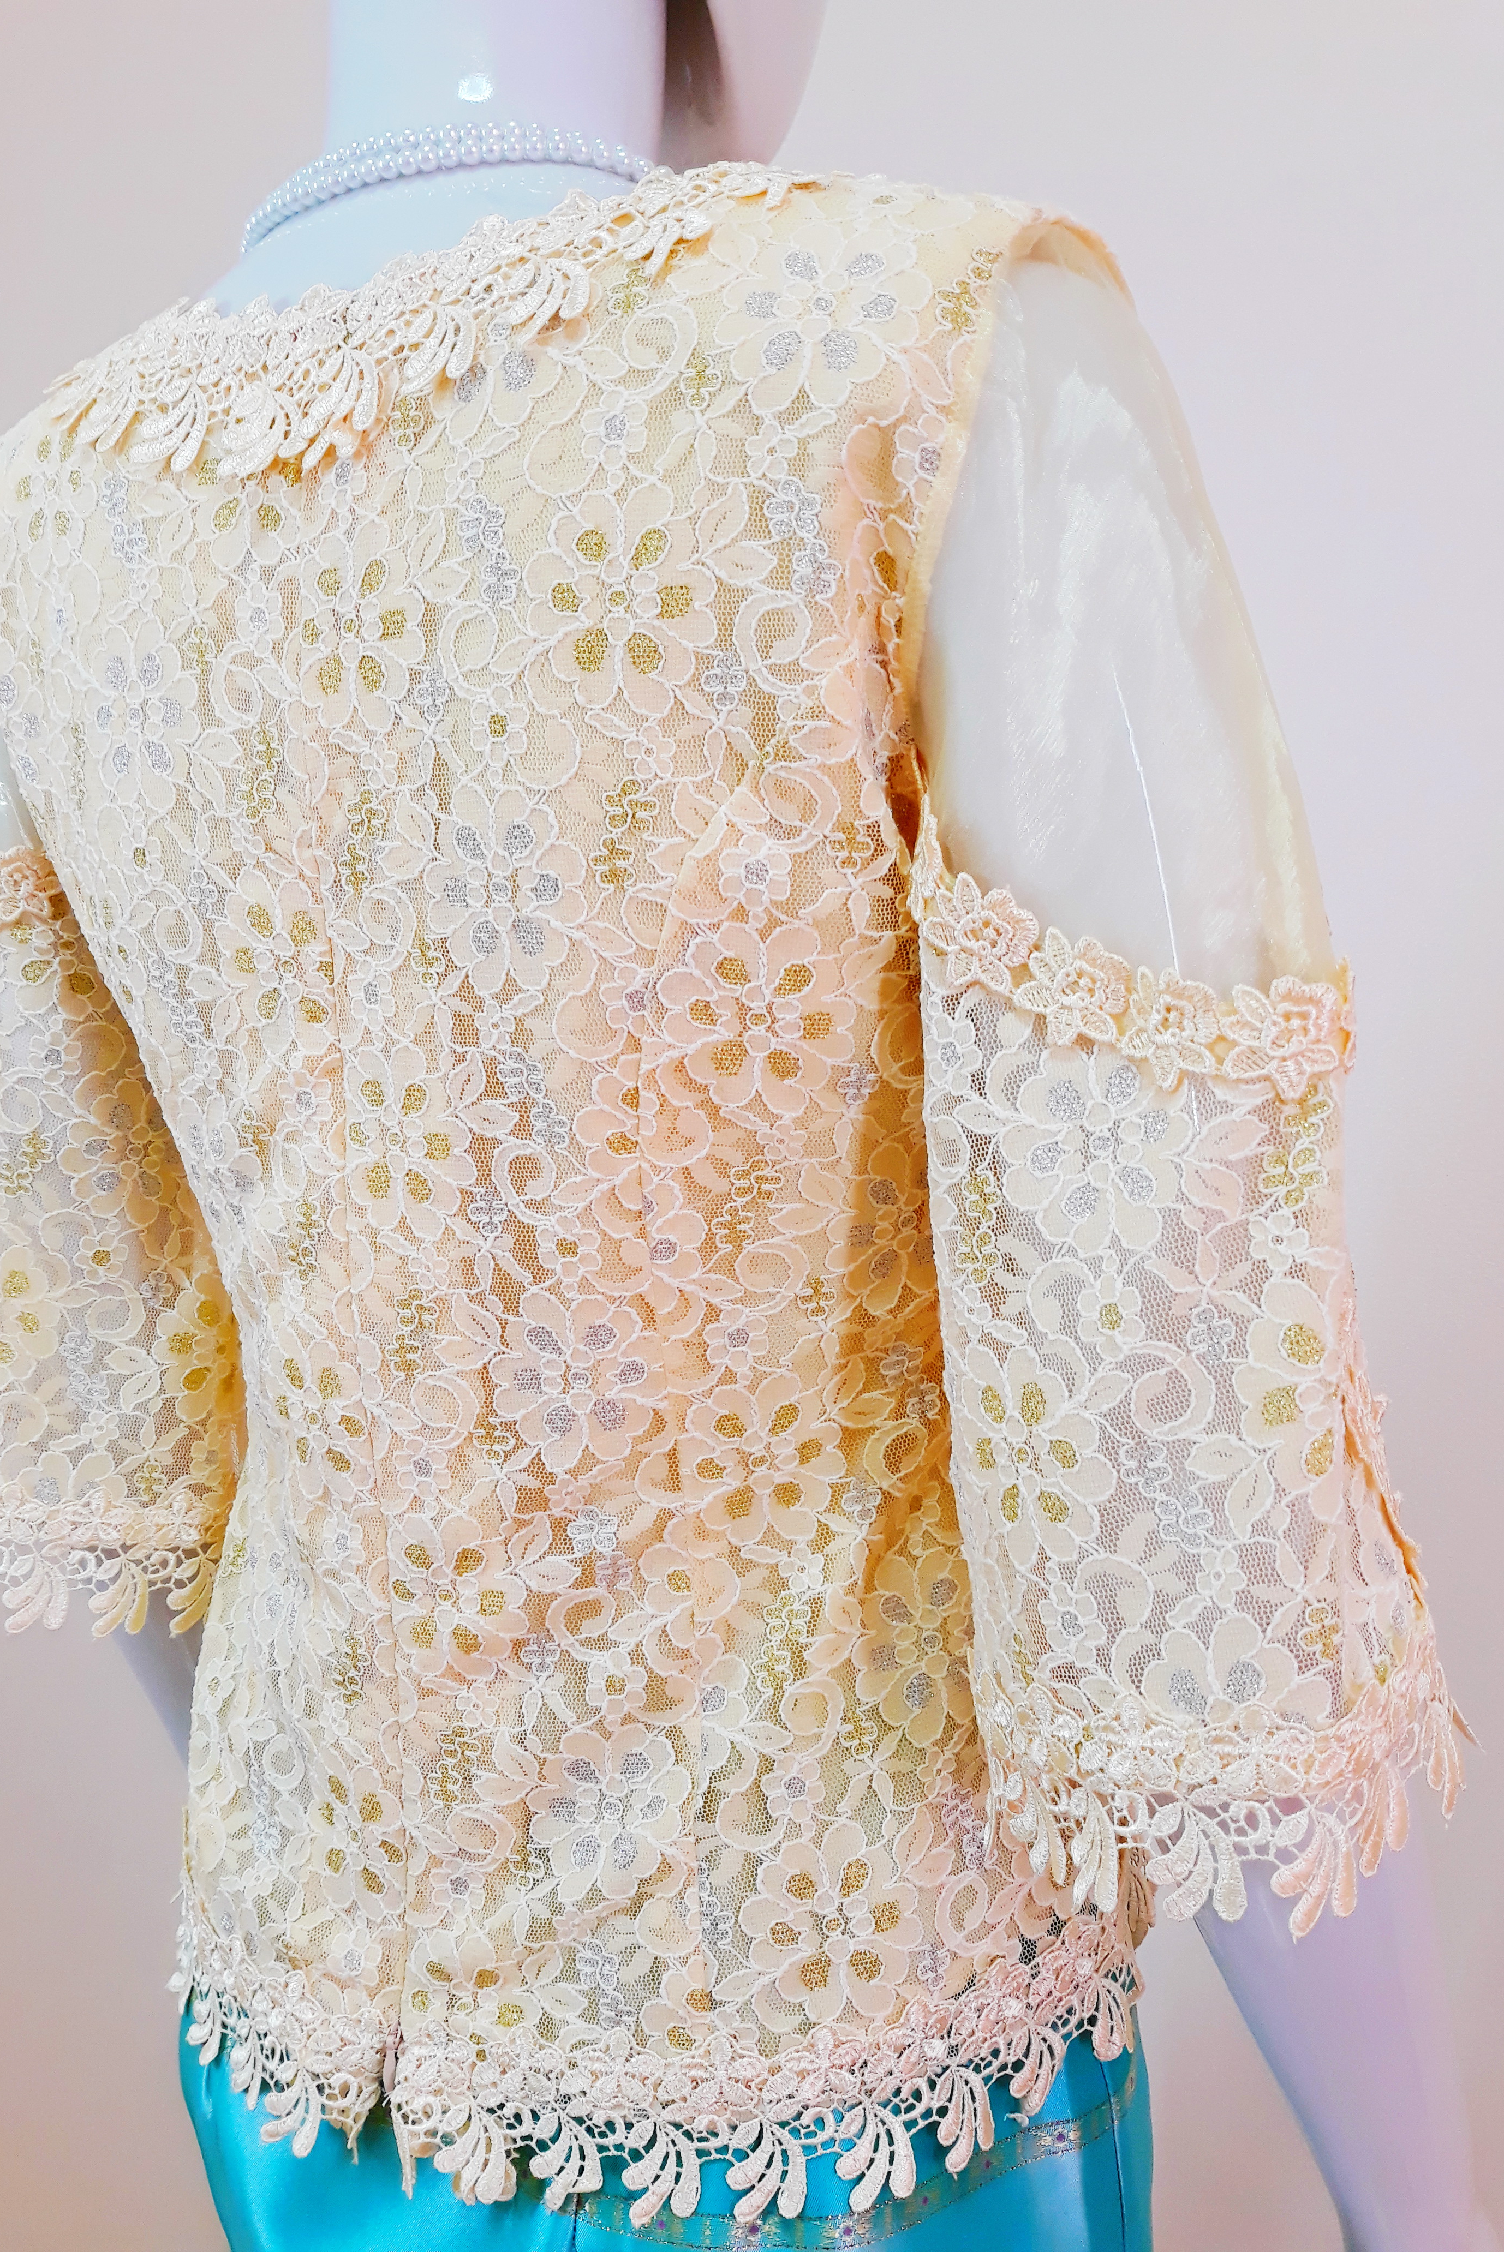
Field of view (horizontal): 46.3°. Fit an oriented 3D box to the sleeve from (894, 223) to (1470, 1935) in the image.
[{"bbox_3d":[0.121,-0.005,0.488,0.125,0.406,0.146,-4,6,34],"label":"sleeve"}]

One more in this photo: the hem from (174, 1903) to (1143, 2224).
[{"bbox_3d":[-0.032,0.266,0.578,0.328,0.088,0.229,1,1,34],"label":"hem"}]

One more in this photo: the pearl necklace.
[{"bbox_3d":[-0.088,-0.259,0.572,0.146,0.068,0.146,1,1,34],"label":"pearl necklace"}]

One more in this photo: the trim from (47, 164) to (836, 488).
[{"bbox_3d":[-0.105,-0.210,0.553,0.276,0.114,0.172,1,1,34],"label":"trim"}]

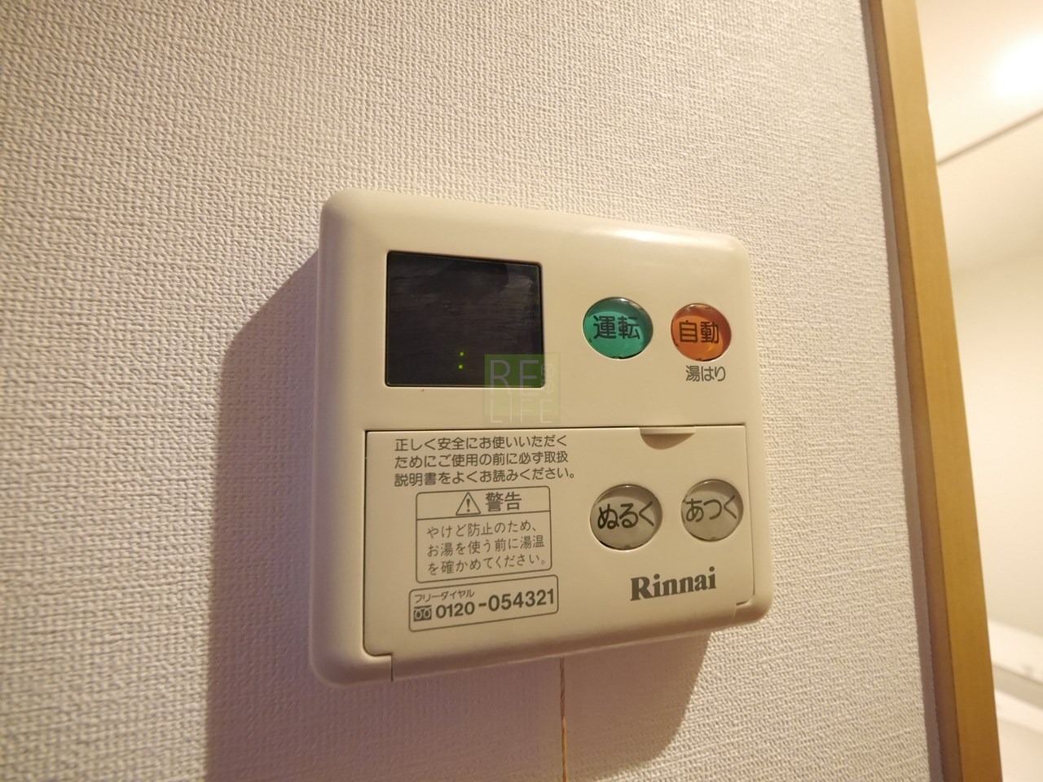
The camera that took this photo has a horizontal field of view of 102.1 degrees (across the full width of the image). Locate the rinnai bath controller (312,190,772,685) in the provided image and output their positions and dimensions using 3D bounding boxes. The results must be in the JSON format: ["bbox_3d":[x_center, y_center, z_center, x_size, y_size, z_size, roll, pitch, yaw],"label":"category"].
[{"bbox_3d":[0.011,0.009,0.123,0.129,0.120,0.019,0,-5,-14],"label":"rinnai bath controller"}]

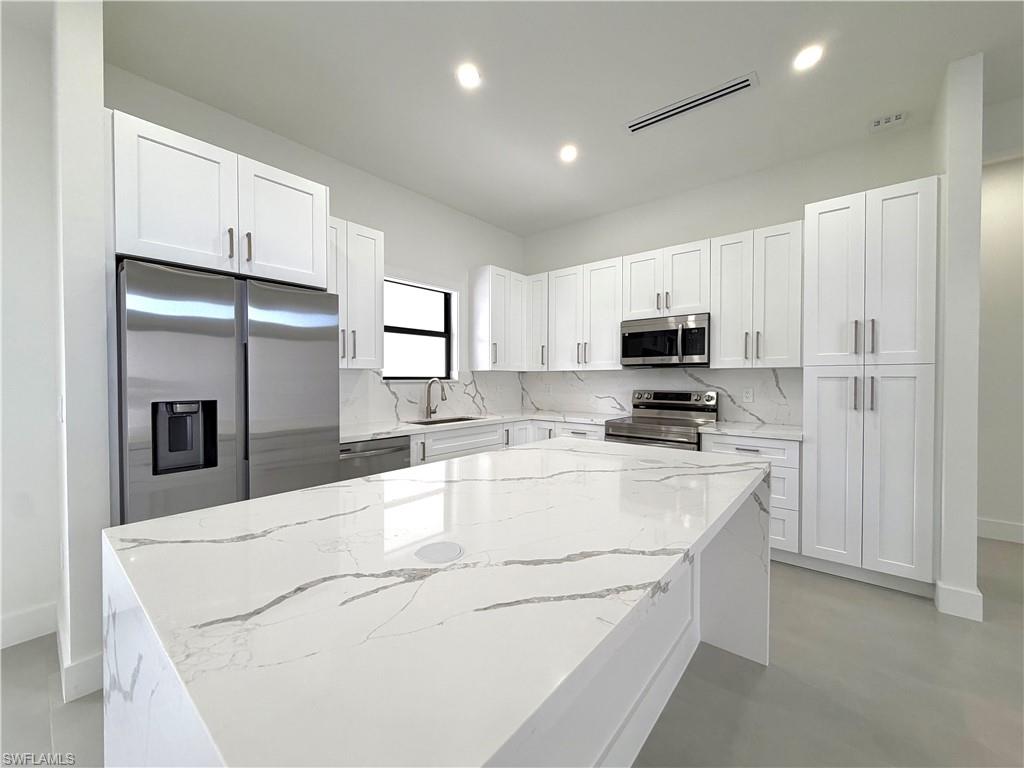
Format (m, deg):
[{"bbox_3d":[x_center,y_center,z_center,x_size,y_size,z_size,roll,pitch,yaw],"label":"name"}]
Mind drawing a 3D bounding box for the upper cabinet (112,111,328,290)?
[{"bbox_3d":[-1.644,-0.863,2.323,0.678,0.603,0.921,0,1,40],"label":"upper cabinet"}]

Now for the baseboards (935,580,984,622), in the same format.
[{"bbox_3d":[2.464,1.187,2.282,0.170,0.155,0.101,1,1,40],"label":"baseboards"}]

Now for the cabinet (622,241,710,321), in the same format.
[{"bbox_3d":[1.431,-0.883,3.747,0.764,0.603,0.328,0,1,40],"label":"cabinet"}]

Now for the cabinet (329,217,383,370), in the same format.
[{"bbox_3d":[-1.310,-0.646,3.094,0.328,1.057,0.607,1,1,40],"label":"cabinet"}]

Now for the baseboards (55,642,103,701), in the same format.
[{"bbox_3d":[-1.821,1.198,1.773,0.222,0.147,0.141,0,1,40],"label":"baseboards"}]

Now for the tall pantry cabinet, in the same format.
[{"bbox_3d":[2.371,-0.004,2.787,0.613,2.342,0.626,1,1,40],"label":"tall pantry cabinet"}]

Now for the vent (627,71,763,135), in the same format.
[{"bbox_3d":[1.114,-1.759,2.643,0.790,0.028,0.157,0,1,40],"label":"vent"}]

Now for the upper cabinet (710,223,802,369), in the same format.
[{"bbox_3d":[1.966,-0.653,3.316,0.611,1.057,0.326,1,1,40],"label":"upper cabinet"}]

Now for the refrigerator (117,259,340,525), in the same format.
[{"bbox_3d":[-1.603,0.378,2.307,0.855,1.781,0.906,1,1,40],"label":"refrigerator"}]

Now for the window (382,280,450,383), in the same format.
[{"bbox_3d":[-0.928,-0.487,3.989,0.096,0.894,0.880,1,1,40],"label":"window"}]

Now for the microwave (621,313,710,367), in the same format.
[{"bbox_3d":[1.414,-0.358,3.736,0.758,0.427,0.400,1,1,40],"label":"microwave"}]

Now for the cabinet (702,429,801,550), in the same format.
[{"bbox_3d":[1.881,0.793,3.192,0.617,0.848,0.622,0,1,40],"label":"cabinet"}]

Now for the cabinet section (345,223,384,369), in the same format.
[{"bbox_3d":[-1.214,-0.641,3.199,0.315,1.057,0.312,1,1,40],"label":"cabinet section"}]

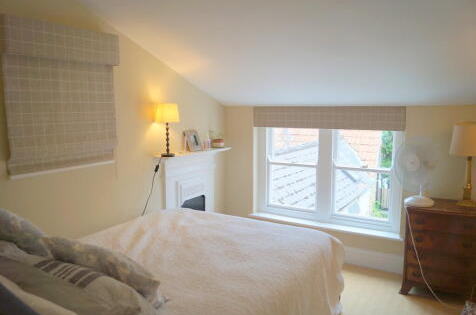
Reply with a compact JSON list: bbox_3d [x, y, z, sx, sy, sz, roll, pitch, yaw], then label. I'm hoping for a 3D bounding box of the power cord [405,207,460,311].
[{"bbox_3d":[1.534,0.792,2.850,0.431,0.735,0.157,4,8,29],"label":"power cord"}]

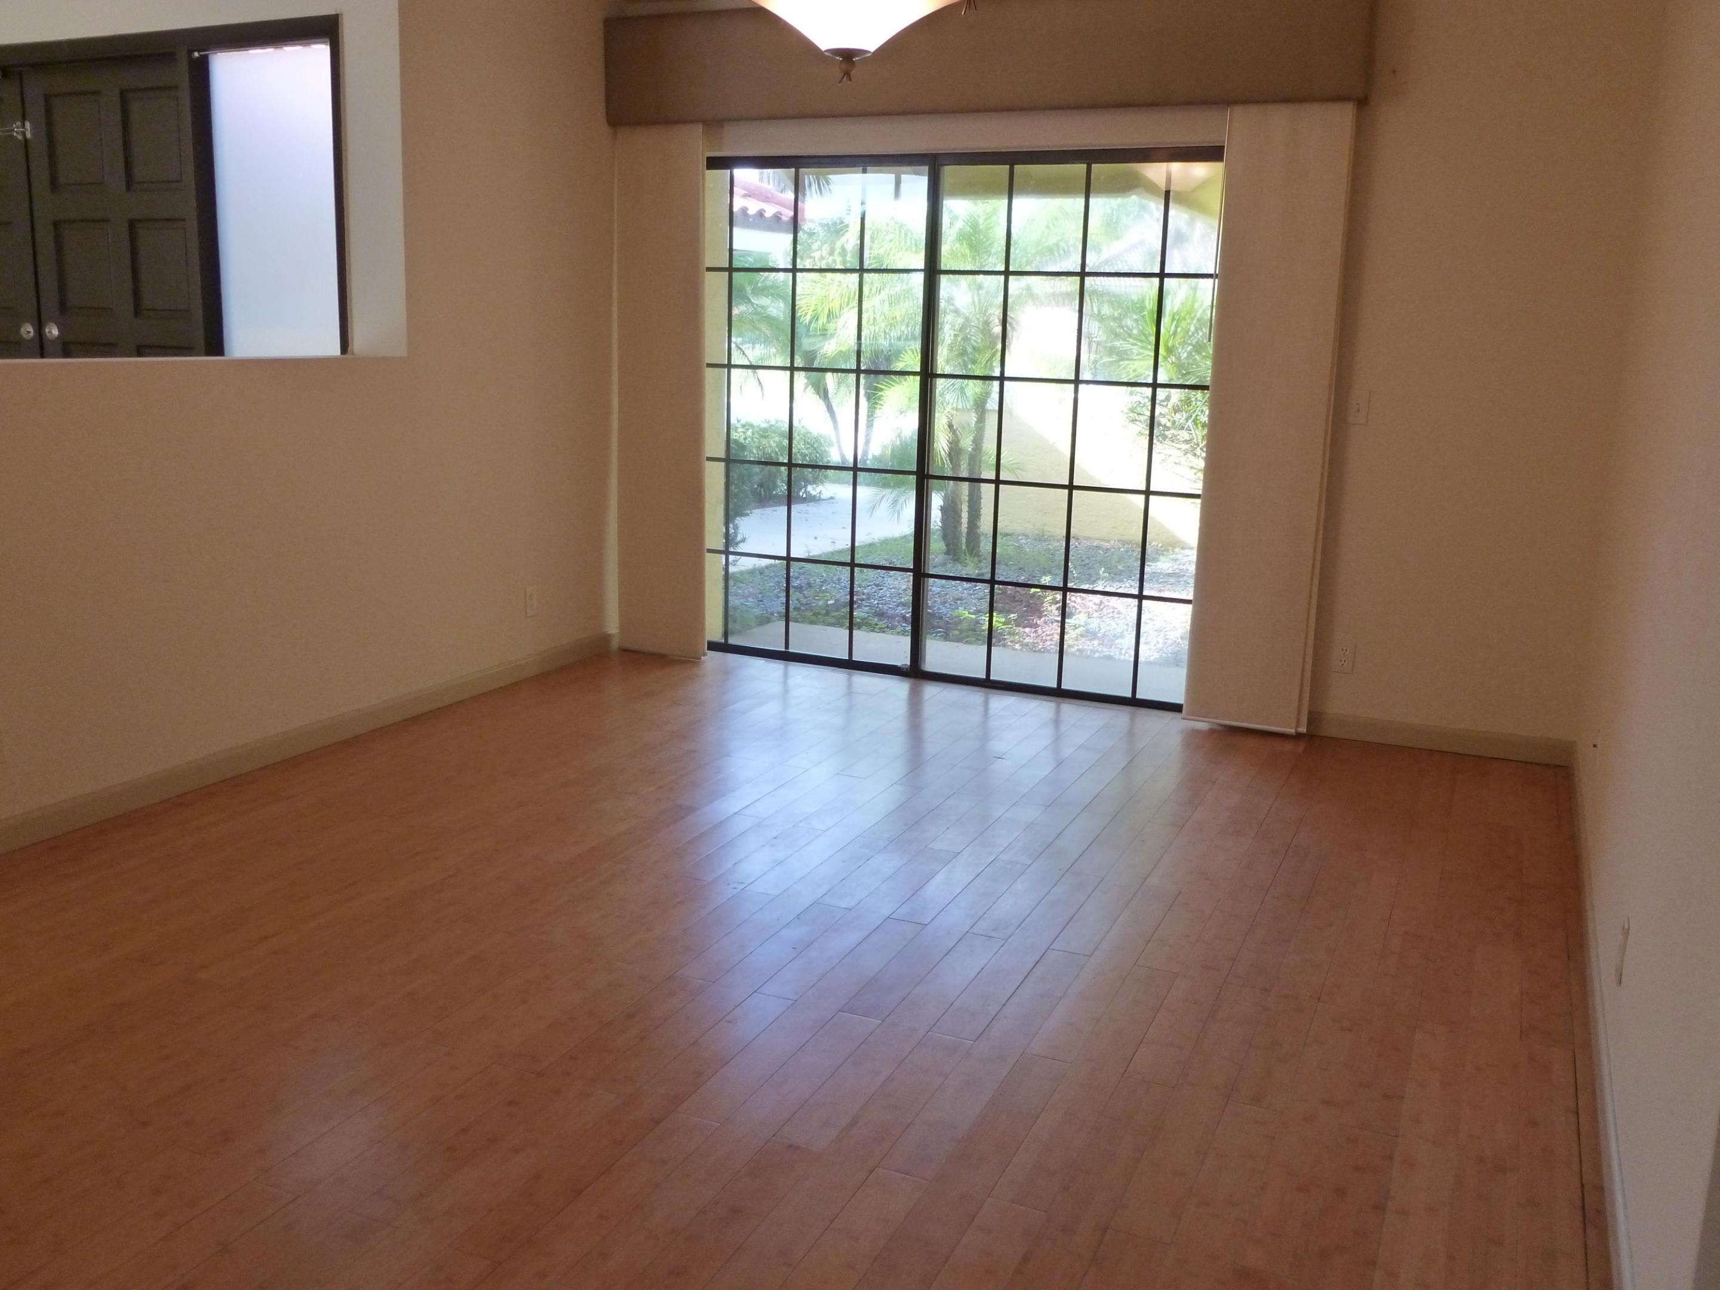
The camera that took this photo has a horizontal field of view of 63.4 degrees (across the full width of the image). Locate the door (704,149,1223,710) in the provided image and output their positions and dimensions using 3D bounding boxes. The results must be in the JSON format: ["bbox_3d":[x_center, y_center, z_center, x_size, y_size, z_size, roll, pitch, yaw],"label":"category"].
[{"bbox_3d":[0.269,-0.862,5.466,2.380,2.030,0.100,7,14,24],"label":"door"}]

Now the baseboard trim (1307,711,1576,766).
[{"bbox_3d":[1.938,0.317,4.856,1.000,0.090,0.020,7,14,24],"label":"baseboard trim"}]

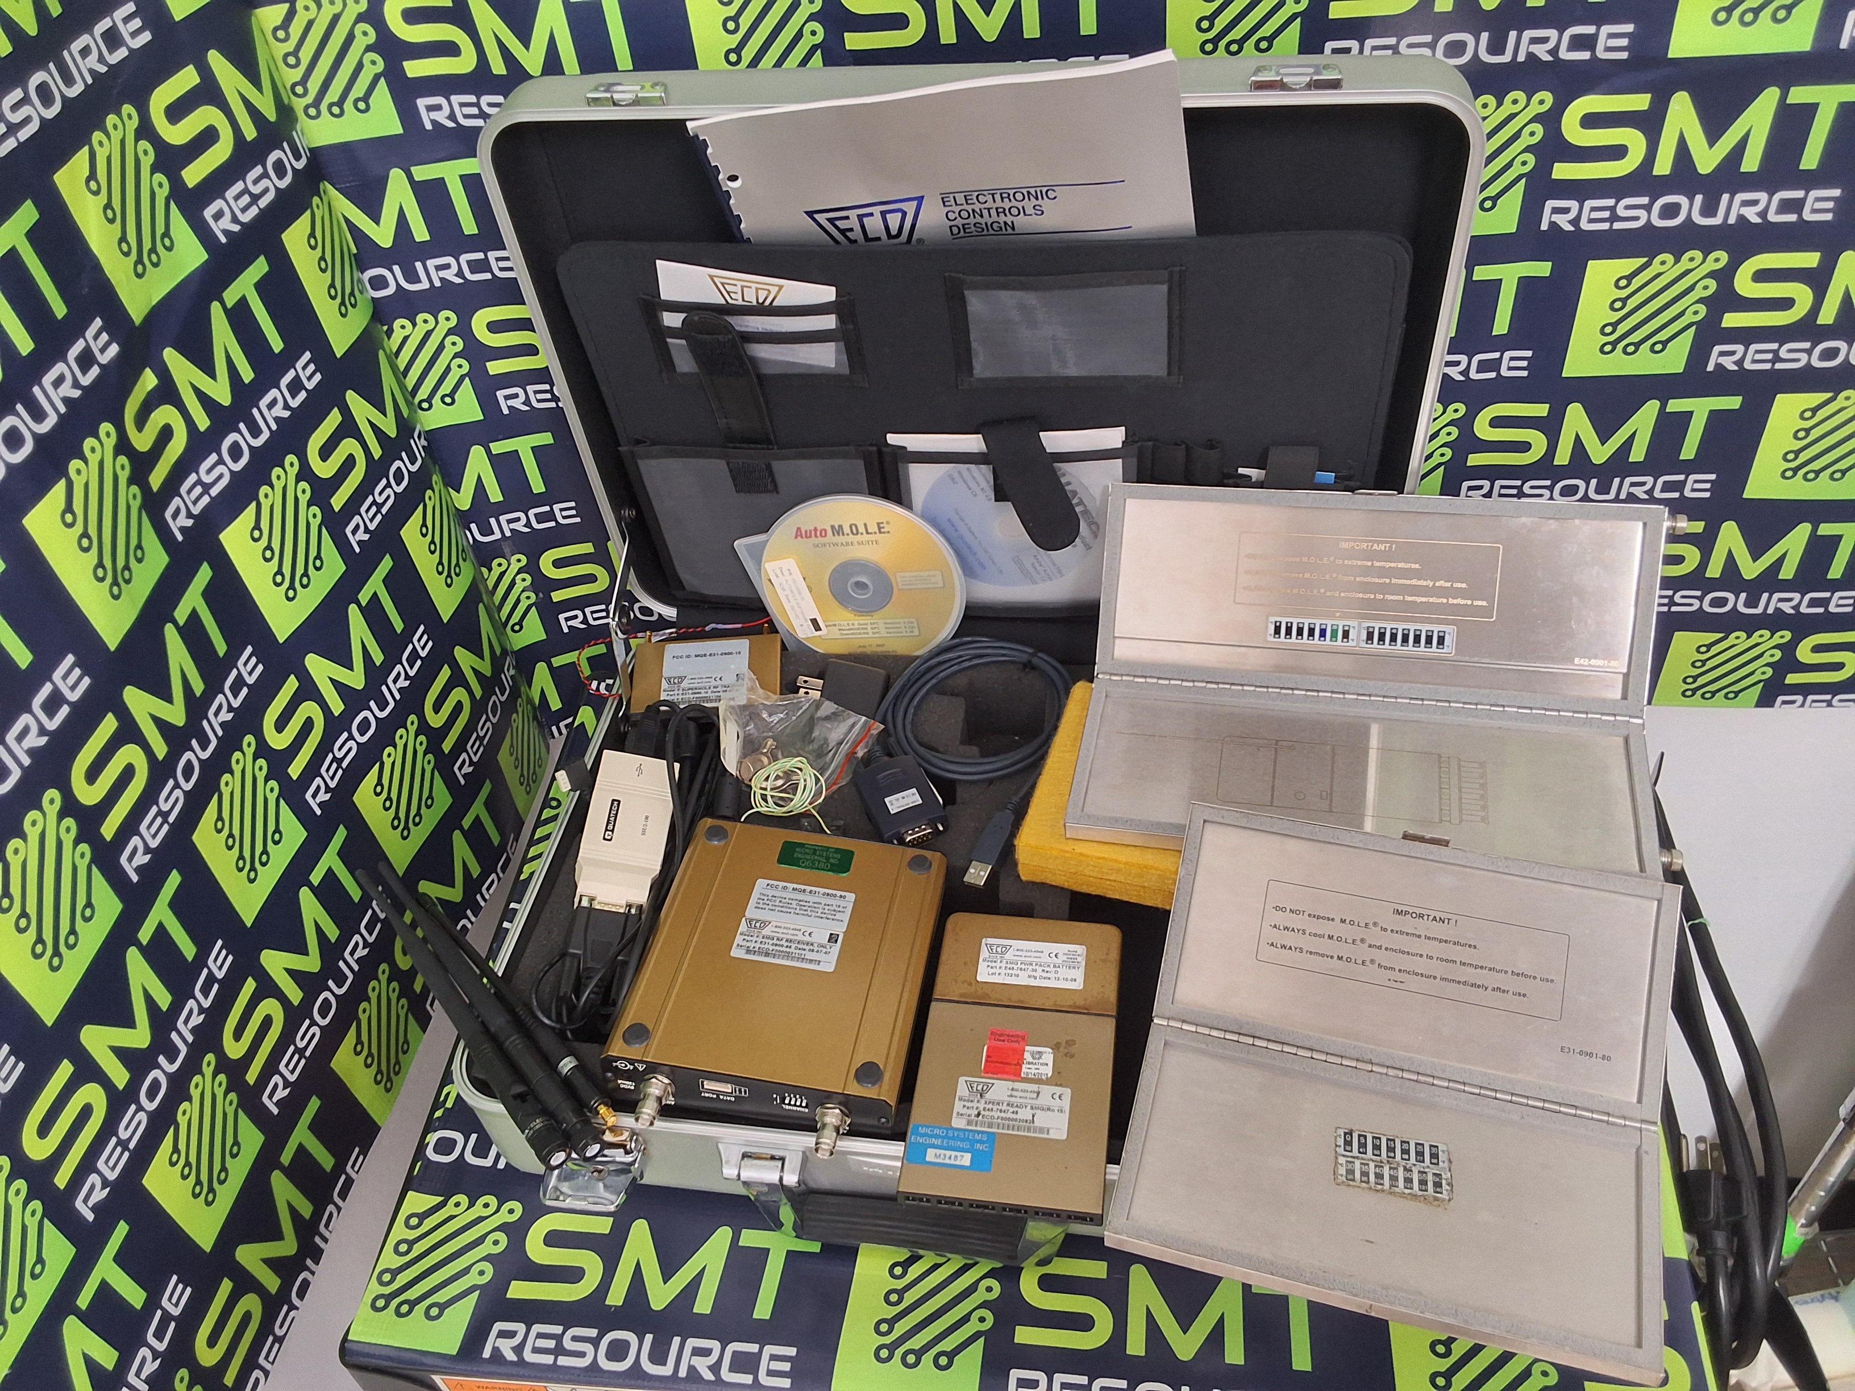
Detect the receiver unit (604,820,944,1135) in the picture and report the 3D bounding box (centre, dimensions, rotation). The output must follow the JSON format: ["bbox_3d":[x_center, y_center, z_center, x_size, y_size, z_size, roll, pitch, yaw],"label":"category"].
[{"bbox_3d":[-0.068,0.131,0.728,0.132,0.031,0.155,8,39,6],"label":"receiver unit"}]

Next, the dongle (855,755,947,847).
[{"bbox_3d":[-0.013,0.059,0.799,0.035,0.015,0.053,-18,45,-11],"label":"dongle"}]

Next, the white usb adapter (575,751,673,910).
[{"bbox_3d":[-0.154,0.074,0.768,0.040,0.022,0.098,9,43,-7],"label":"white usb adapter"}]

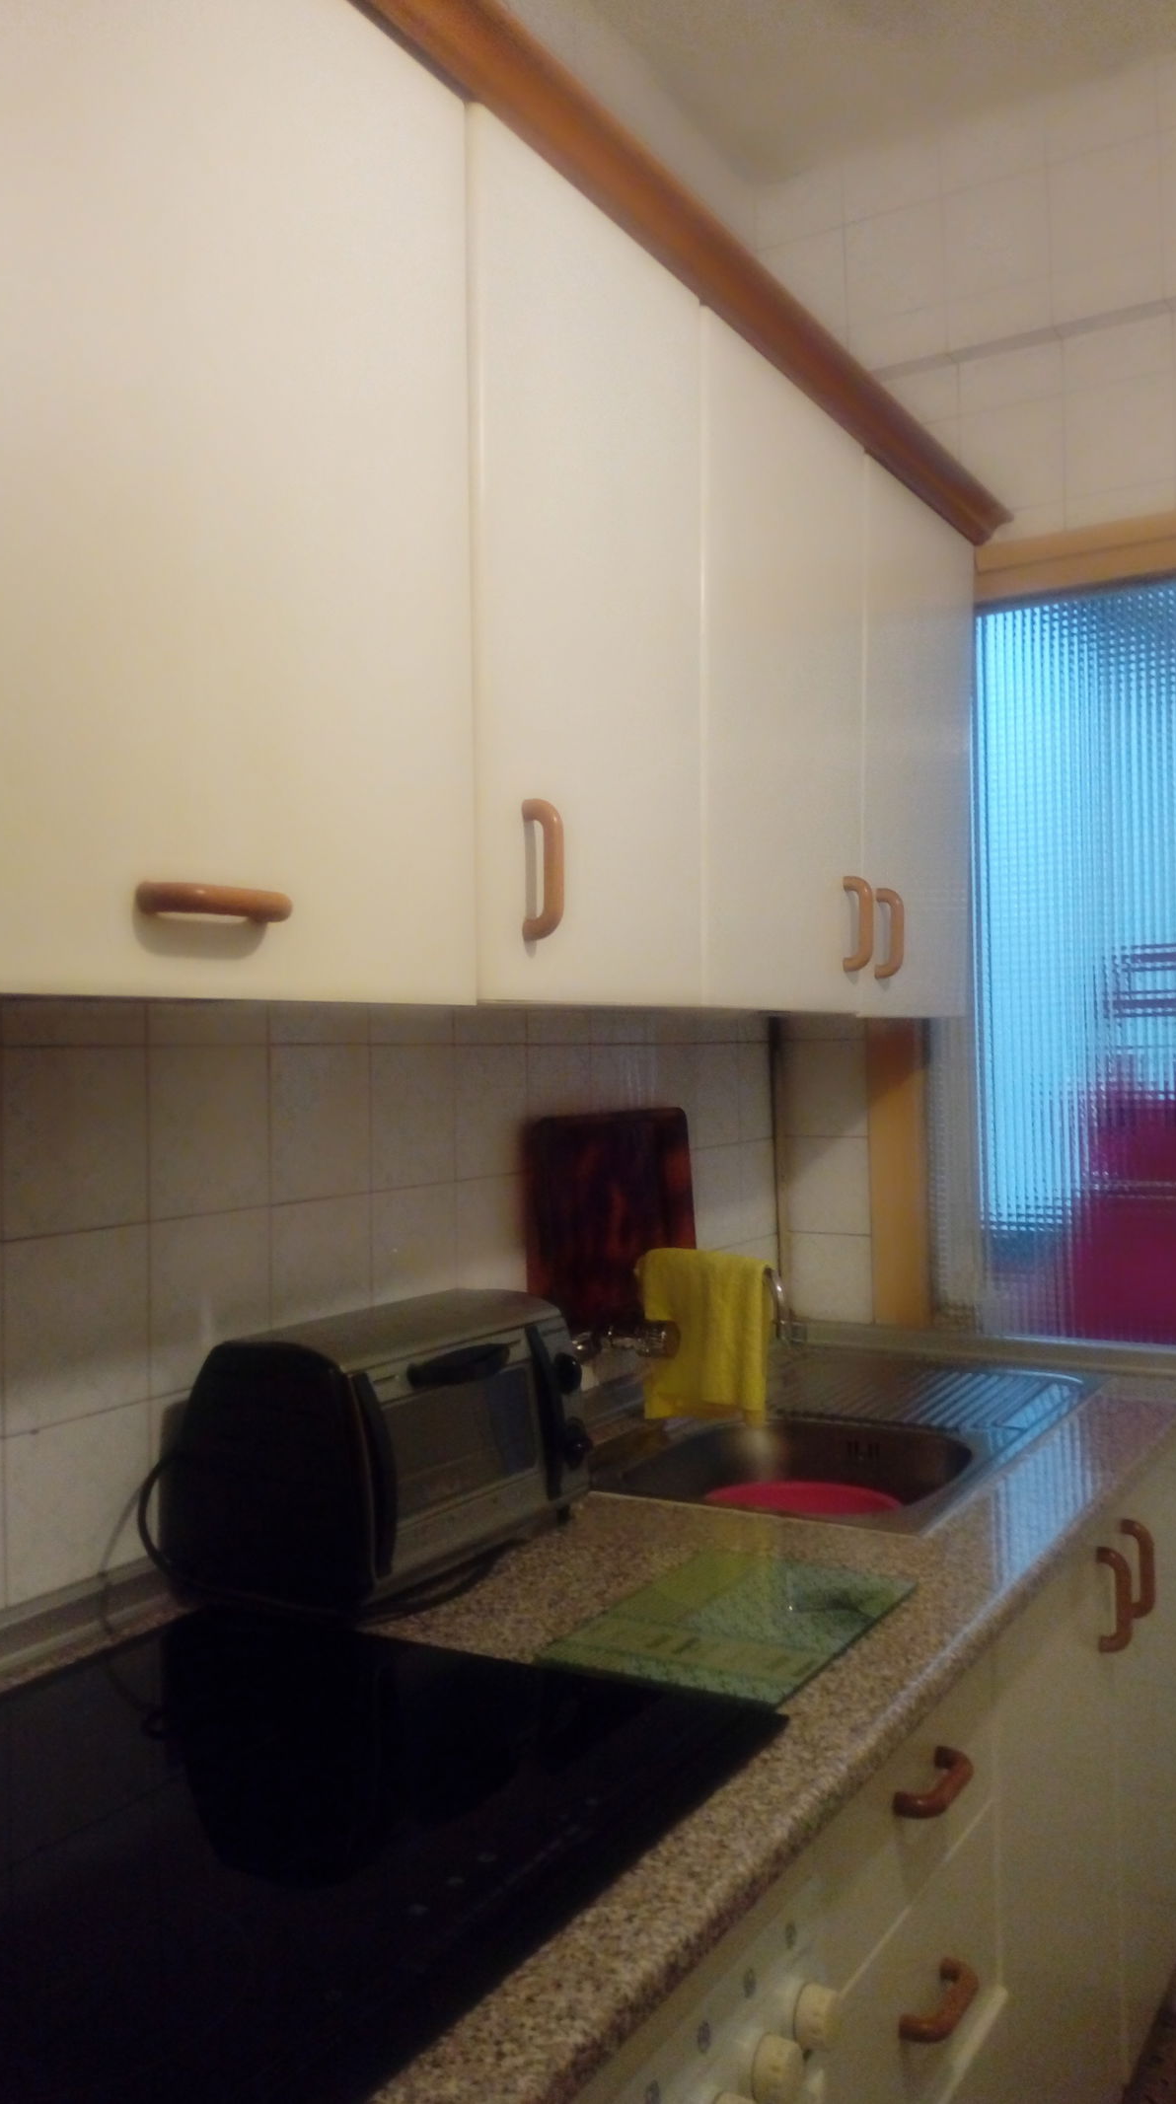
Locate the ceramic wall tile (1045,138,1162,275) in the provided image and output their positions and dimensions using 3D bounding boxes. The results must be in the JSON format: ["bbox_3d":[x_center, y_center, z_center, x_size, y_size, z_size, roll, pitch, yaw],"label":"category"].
[{"bbox_3d":[0.706,-1.153,2.239,0.151,0.151,0.010,-1,0,30],"label":"ceramic wall tile"}]

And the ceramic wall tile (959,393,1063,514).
[{"bbox_3d":[0.609,-0.853,2.357,0.150,0.150,0.010,-1,0,31],"label":"ceramic wall tile"}]

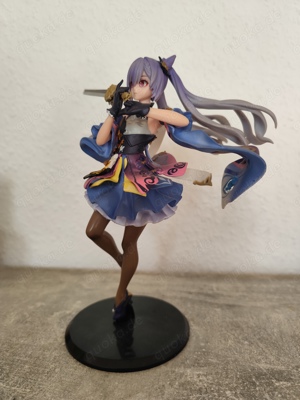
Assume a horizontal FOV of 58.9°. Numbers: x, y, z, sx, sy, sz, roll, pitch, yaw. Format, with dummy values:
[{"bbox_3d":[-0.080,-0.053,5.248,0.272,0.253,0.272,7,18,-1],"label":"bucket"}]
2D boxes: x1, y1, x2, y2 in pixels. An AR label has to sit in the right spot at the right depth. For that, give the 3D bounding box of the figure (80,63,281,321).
[{"bbox_3d":[0.011,-0.006,0.244,0.175,0.234,0.117,4,7,33],"label":"figure"}]

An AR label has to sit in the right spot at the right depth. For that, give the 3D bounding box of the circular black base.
[{"bbox_3d":[-0.020,0.115,0.245,0.111,0.006,0.111,0,6,0],"label":"circular black base"}]

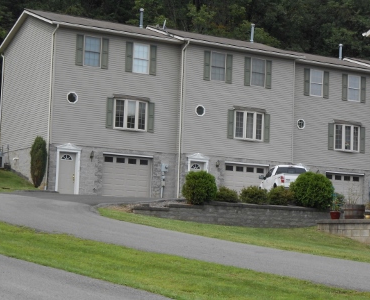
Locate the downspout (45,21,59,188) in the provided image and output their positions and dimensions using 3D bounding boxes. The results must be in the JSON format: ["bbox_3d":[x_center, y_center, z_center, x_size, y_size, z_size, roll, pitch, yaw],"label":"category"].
[{"bbox_3d":[-6.270,-2.014,44.150,0.120,7.850,0.550,5,-6,-29],"label":"downspout"}]

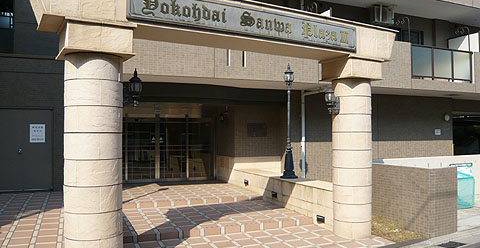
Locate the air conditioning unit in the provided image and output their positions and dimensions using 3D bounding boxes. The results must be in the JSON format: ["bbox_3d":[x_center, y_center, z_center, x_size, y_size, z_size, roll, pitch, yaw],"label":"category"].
[{"bbox_3d":[4.410,-3.400,12.120,0.770,0.570,0.300,1,-1,-24],"label":"air conditioning unit"}]

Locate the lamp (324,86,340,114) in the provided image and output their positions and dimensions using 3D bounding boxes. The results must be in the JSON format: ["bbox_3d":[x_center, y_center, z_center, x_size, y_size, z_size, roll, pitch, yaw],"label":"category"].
[{"bbox_3d":[1.581,-0.398,6.621,0.270,0.490,0.185,1,-1,-29],"label":"lamp"}]

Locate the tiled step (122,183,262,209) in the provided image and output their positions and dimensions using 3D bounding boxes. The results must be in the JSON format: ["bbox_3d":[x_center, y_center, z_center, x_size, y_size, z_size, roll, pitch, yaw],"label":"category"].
[{"bbox_3d":[-1.782,1.804,10.387,3.550,0.130,3.600,0,-1,-22],"label":"tiled step"}]

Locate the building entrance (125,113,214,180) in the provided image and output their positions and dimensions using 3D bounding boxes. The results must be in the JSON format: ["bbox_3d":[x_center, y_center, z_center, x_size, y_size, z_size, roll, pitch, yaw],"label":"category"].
[{"bbox_3d":[-2.337,0.731,12.160,3.270,2.100,0.250,0,-1,-22],"label":"building entrance"}]

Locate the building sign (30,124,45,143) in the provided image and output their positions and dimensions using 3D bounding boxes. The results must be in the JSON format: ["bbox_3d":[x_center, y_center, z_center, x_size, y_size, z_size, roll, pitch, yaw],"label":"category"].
[{"bbox_3d":[-4.944,0.232,9.500,0.330,0.445,0.020,1,-1,-24],"label":"building sign"}]

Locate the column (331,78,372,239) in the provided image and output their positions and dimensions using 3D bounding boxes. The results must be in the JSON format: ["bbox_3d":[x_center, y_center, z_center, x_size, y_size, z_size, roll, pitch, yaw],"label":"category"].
[{"bbox_3d":[1.976,0.599,6.845,0.665,2.680,0.665,0,-1,0],"label":"column"}]

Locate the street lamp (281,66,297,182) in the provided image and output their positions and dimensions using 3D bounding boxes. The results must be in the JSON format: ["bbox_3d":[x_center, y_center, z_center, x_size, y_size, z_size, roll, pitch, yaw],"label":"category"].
[{"bbox_3d":[1.132,-0.079,8.900,0.400,2.600,0.400,0,-1,0],"label":"street lamp"}]

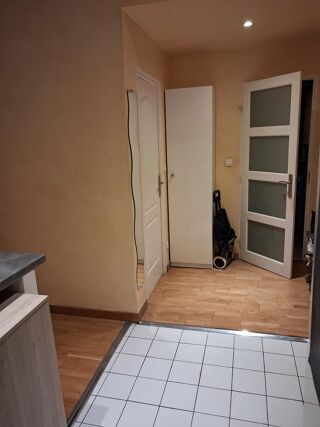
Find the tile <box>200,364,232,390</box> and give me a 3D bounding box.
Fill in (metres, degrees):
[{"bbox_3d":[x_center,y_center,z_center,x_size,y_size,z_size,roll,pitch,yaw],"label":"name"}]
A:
[{"bbox_3d":[0.369,1.071,2.179,0.201,0.010,0.201,1,15,14],"label":"tile"}]

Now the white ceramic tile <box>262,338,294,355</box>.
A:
[{"bbox_3d":[0.867,0.987,2.465,0.200,0.010,0.174,1,15,14],"label":"white ceramic tile"}]

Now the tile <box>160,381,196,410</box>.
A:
[{"bbox_3d":[0.124,1.115,2.035,0.200,0.010,0.200,1,15,14],"label":"tile"}]

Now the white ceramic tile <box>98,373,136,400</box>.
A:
[{"bbox_3d":[-0.274,1.119,2.157,0.200,0.010,0.200,1,15,14],"label":"white ceramic tile"}]

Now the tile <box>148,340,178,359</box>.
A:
[{"bbox_3d":[0.024,1.012,2.471,0.201,0.010,0.201,1,15,14],"label":"tile"}]

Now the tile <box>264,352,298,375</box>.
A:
[{"bbox_3d":[0.814,1.027,2.268,0.201,0.010,0.201,1,15,14],"label":"tile"}]

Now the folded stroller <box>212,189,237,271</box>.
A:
[{"bbox_3d":[0.764,0.156,3.872,0.225,0.905,0.310,3,15,21],"label":"folded stroller"}]

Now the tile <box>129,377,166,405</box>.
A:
[{"bbox_3d":[-0.076,1.115,2.089,0.201,0.010,0.201,1,15,14],"label":"tile"}]

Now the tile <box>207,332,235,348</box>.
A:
[{"bbox_3d":[0.464,0.973,2.542,0.201,0.010,0.161,1,15,14],"label":"tile"}]

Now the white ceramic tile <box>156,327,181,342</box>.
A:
[{"bbox_3d":[0.071,0.961,2.642,0.200,0.010,0.175,1,15,14],"label":"white ceramic tile"}]

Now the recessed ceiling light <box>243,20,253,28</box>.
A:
[{"bbox_3d":[0.719,-1.562,2.729,0.090,0.030,0.090,1,15,14],"label":"recessed ceiling light"}]

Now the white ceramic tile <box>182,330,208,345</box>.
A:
[{"bbox_3d":[0.272,0.975,2.619,0.200,0.010,0.174,1,15,14],"label":"white ceramic tile"}]

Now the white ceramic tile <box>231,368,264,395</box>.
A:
[{"bbox_3d":[0.571,1.083,2.145,0.200,0.010,0.200,1,15,14],"label":"white ceramic tile"}]

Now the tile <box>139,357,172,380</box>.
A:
[{"bbox_3d":[-0.026,1.063,2.280,0.201,0.010,0.201,1,15,14],"label":"tile"}]

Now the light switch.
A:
[{"bbox_3d":[0.796,-0.588,3.840,0.083,0.083,0.013,1,15,14],"label":"light switch"}]

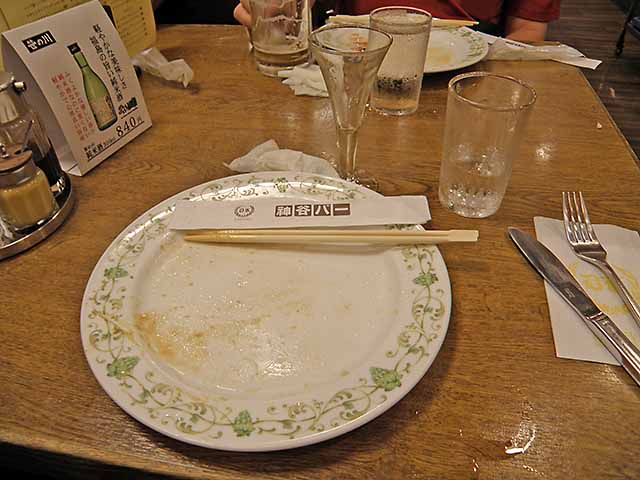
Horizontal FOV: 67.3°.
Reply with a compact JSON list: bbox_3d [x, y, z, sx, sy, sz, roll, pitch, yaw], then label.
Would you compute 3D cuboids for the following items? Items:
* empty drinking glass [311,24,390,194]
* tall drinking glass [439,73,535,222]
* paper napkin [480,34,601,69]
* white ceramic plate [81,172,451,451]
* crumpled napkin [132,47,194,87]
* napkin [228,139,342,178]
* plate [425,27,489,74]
[{"bbox_3d":[0.025,-0.112,0.425,0.065,0.130,0.065,0,42,0],"label":"empty drinking glass"},{"bbox_3d":[0.137,-0.077,0.406,0.065,0.104,0.065,0,42,0],"label":"tall drinking glass"},{"bbox_3d":[0.305,-0.271,0.689,0.170,0.018,0.075,17,44,18],"label":"paper napkin"},{"bbox_3d":[-0.035,0.032,0.343,0.250,0.026,0.250,0,42,0],"label":"white ceramic plate"},{"bbox_3d":[-0.208,-0.234,0.638,0.115,0.030,0.052,27,48,27],"label":"crumpled napkin"},{"bbox_3d":[-0.039,-0.075,0.462,0.117,0.026,0.060,2,42,2],"label":"napkin"},{"bbox_3d":[0.112,-0.276,0.689,0.250,0.026,0.250,0,42,0],"label":"plate"}]

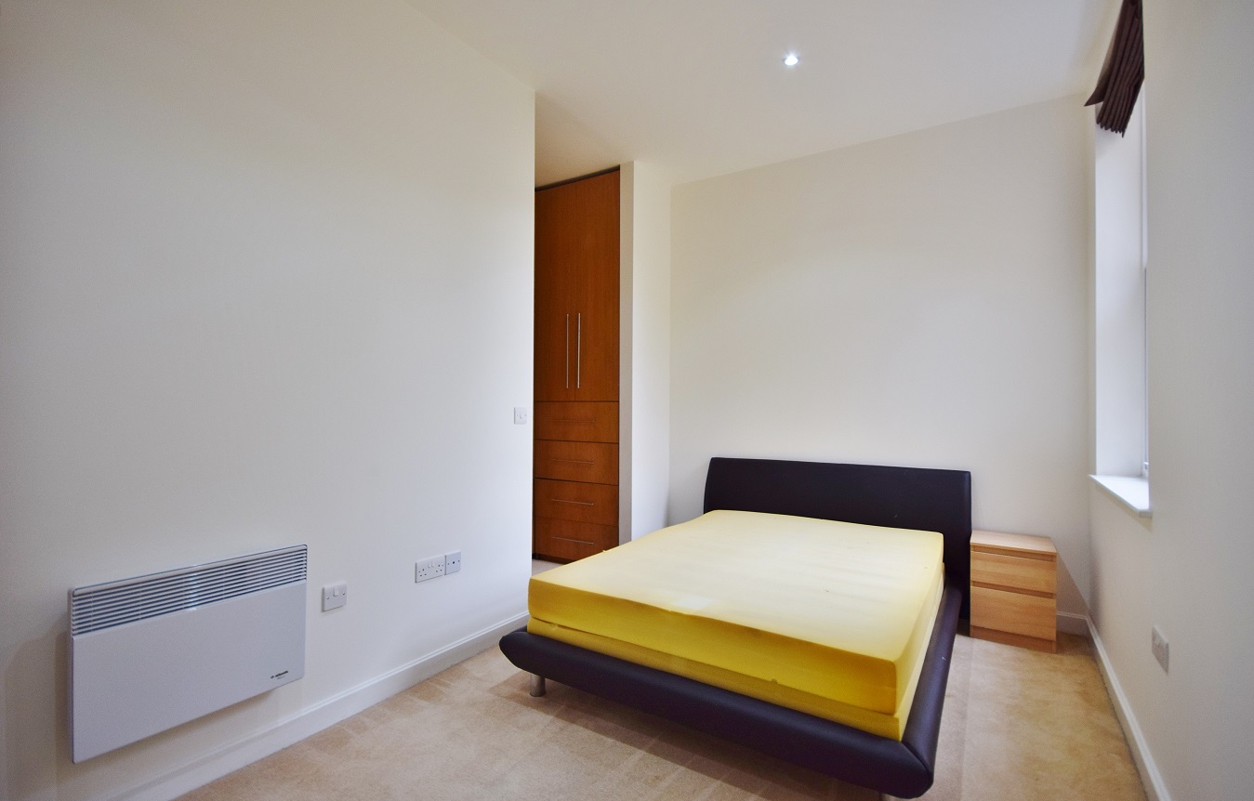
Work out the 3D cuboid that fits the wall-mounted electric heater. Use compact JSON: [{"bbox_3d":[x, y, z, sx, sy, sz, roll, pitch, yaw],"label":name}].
[{"bbox_3d":[-1.310,0.722,1.716,0.086,0.458,0.588,0,-1,34],"label":"wall-mounted electric heater"}]

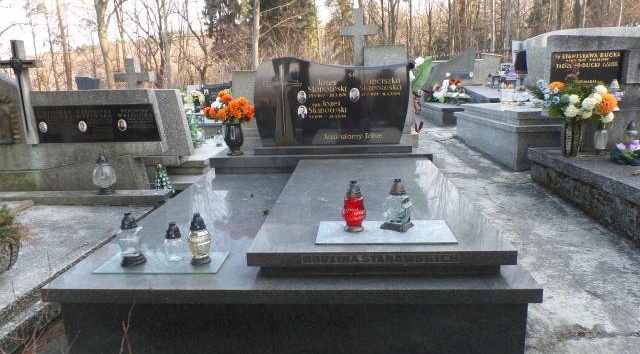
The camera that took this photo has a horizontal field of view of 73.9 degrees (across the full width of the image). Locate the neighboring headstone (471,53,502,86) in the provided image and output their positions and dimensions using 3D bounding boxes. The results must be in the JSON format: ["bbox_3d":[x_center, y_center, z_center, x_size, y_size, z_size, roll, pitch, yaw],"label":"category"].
[{"bbox_3d":[3.826,-2.478,9.800,0.760,0.760,0.170,-2,11,-1],"label":"neighboring headstone"}]

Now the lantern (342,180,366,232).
[{"bbox_3d":[0.161,0.135,2.044,0.112,0.247,0.112,-1,13,4],"label":"lantern"}]

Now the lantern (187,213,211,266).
[{"bbox_3d":[-0.554,0.278,1.953,0.108,0.229,0.108,-1,11,4],"label":"lantern"}]

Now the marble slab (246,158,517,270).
[{"bbox_3d":[0.308,0.107,2.674,1.090,0.058,1.946,-1,13,4],"label":"marble slab"}]

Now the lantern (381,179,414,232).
[{"bbox_3d":[0.358,0.122,1.952,0.115,0.225,0.115,6,14,34],"label":"lantern"}]

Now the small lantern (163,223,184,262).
[{"bbox_3d":[-0.683,0.298,1.990,0.090,0.182,0.090,-1,11,4],"label":"small lantern"}]

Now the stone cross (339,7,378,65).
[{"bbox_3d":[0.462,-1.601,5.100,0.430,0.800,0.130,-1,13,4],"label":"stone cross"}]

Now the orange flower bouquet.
[{"bbox_3d":[-0.893,-0.688,4.150,0.480,0.330,0.420,-1,13,4],"label":"orange flower bouquet"}]

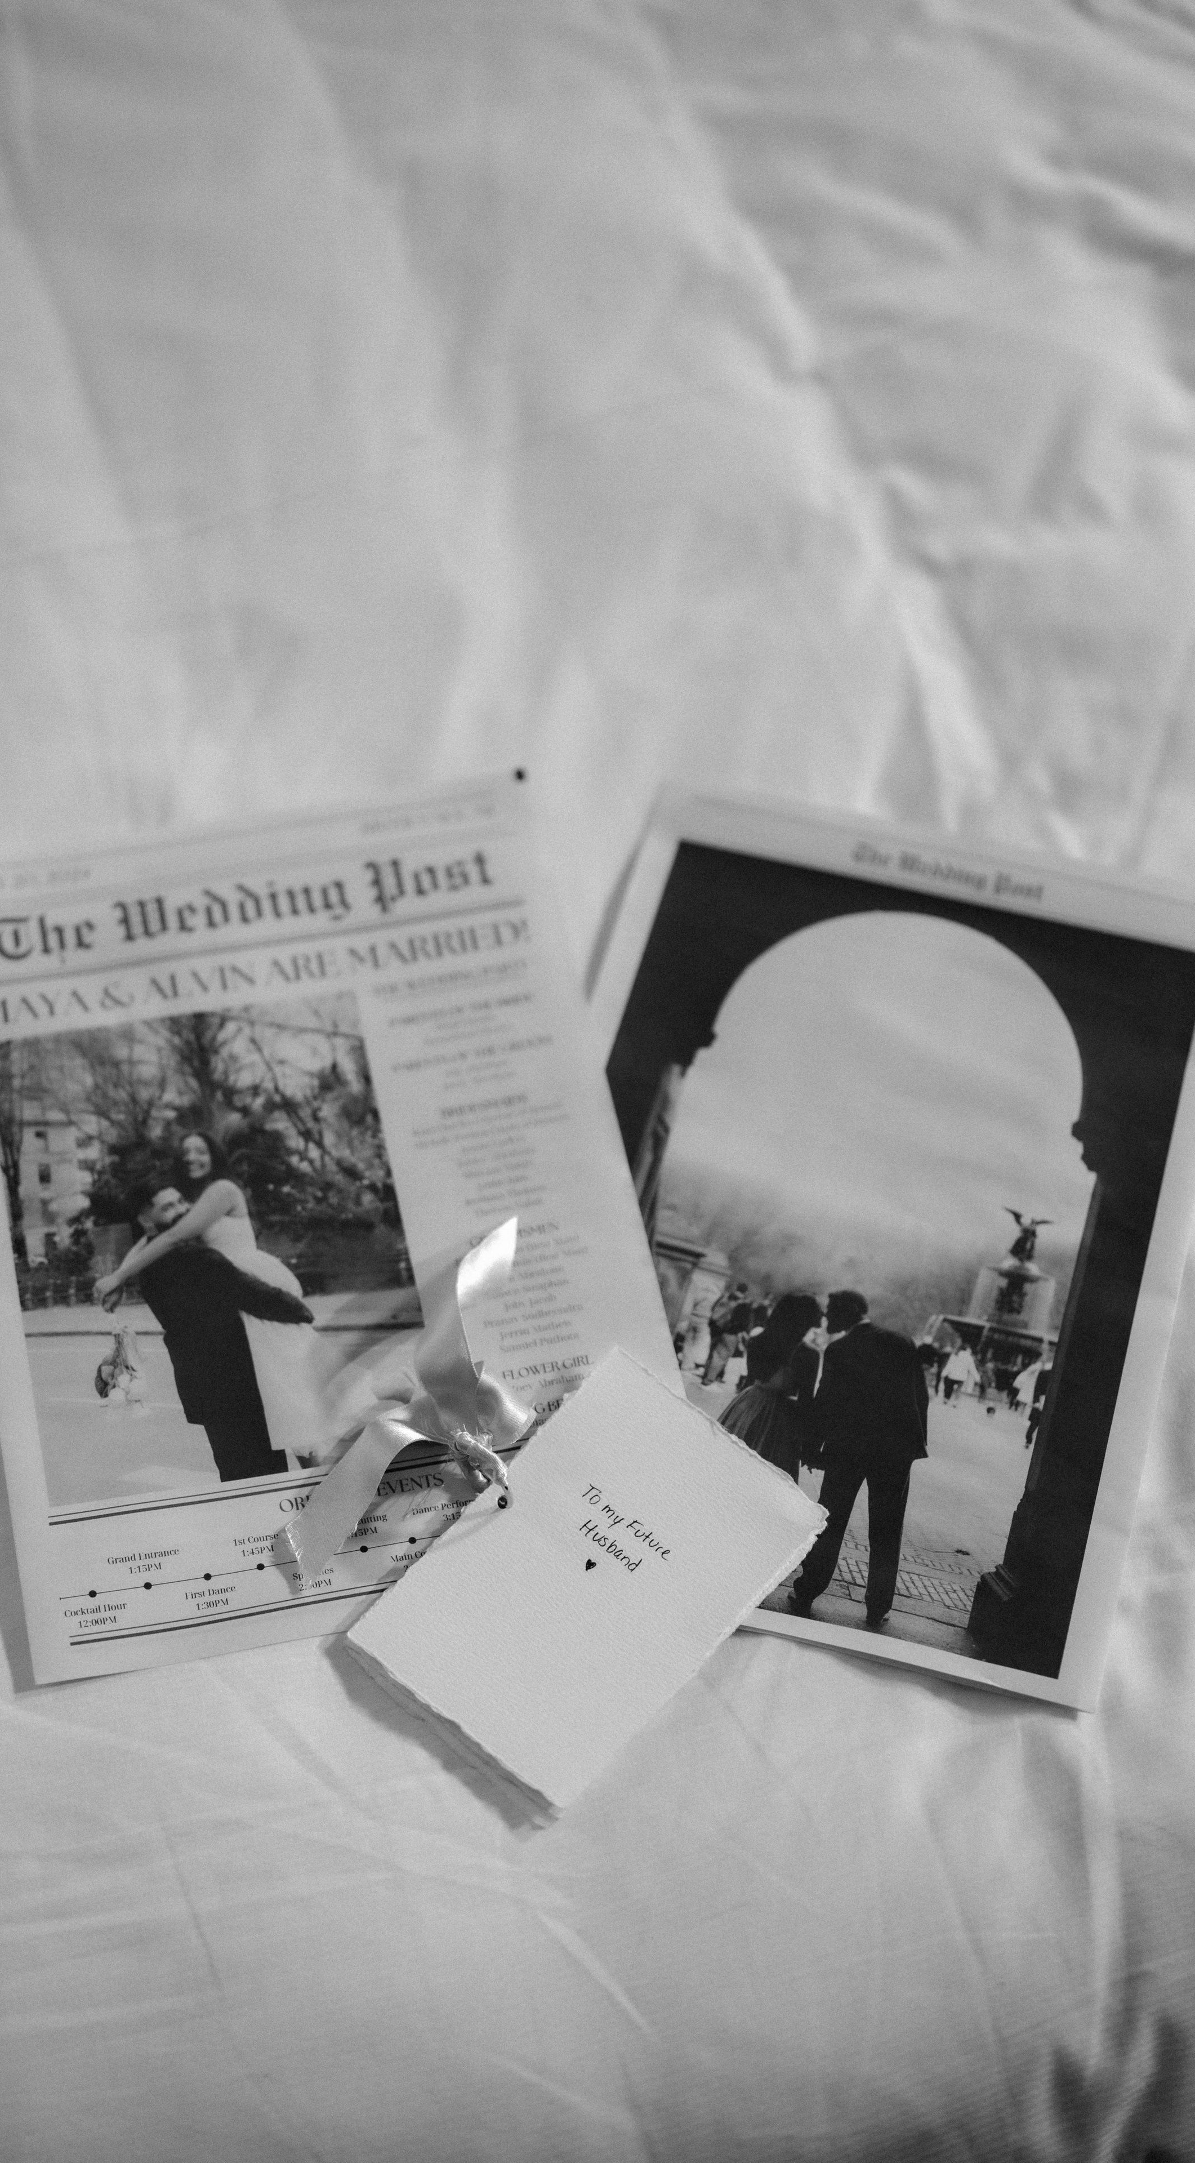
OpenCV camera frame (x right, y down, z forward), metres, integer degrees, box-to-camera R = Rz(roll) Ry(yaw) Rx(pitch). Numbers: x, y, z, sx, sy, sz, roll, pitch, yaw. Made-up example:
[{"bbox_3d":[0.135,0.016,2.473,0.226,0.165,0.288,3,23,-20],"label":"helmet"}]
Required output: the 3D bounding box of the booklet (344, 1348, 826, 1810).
[{"bbox_3d":[-0.003,0.164,0.995,0.093,0.008,0.137,37,65,19],"label":"booklet"}]

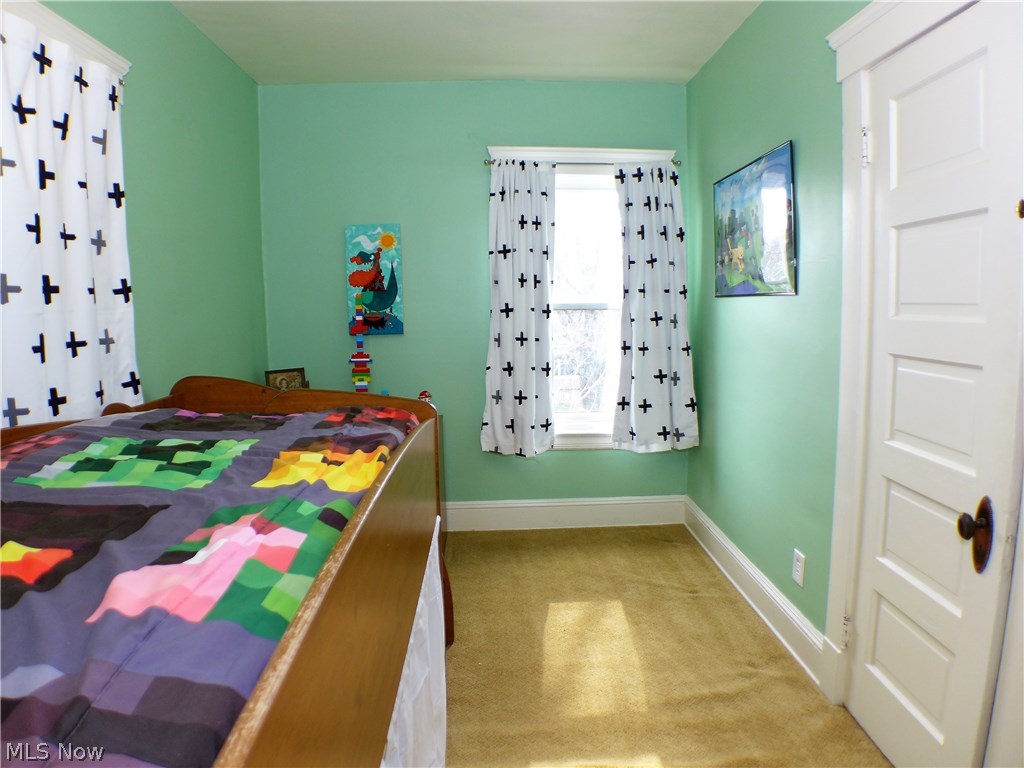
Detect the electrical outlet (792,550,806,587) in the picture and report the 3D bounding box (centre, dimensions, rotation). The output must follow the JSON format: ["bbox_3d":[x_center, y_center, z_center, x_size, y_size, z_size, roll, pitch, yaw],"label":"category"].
[{"bbox_3d":[1.042,0.670,2.580,0.009,0.116,0.072,-1,7,-1],"label":"electrical outlet"}]

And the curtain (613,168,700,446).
[{"bbox_3d":[0.792,-0.411,3.931,0.463,1.615,0.130,-1,7,-1],"label":"curtain"}]

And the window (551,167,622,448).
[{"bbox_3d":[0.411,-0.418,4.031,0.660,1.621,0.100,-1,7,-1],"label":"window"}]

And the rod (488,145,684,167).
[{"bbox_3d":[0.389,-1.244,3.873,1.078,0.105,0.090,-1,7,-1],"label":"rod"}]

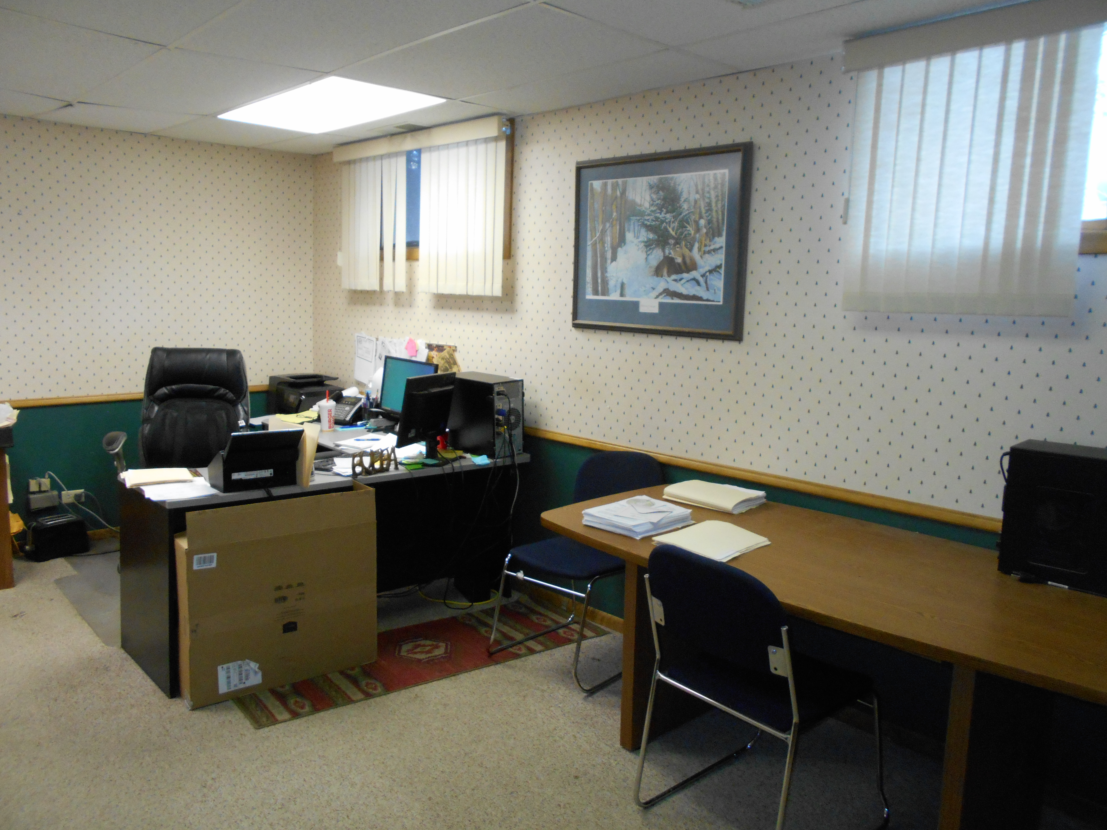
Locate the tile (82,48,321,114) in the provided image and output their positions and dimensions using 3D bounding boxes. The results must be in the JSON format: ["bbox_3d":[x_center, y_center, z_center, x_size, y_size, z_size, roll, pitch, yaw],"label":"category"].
[{"bbox_3d":[-1.527,-1.385,3.521,0.600,0.020,1.210,-6,11,-43],"label":"tile"}]

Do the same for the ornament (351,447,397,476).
[{"bbox_3d":[-0.723,0.186,3.355,0.030,0.098,0.215,10,12,43],"label":"ornament"}]

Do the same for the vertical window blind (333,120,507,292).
[{"bbox_3d":[-0.786,-1.110,4.608,0.111,0.848,1.576,-6,11,-43],"label":"vertical window blind"}]

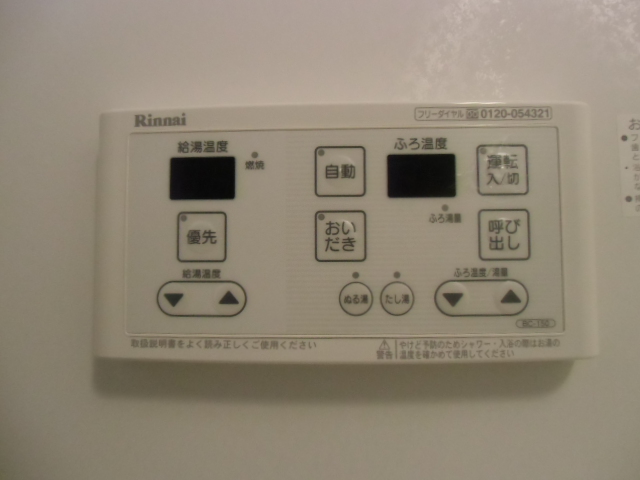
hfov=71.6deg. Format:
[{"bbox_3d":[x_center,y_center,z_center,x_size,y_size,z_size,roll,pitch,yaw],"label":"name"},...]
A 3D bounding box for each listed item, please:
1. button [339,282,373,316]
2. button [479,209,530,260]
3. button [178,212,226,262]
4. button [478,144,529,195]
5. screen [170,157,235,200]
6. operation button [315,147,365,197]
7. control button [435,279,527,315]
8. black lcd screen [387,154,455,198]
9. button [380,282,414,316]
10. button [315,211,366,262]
[{"bbox_3d":[0.014,0.023,0.176,0.013,0.013,0.003,0,-3,2],"label":"button"},{"bbox_3d":[0.073,-0.002,0.176,0.020,0.020,0.003,0,-3,2],"label":"button"},{"bbox_3d":[-0.048,-0.001,0.180,0.020,0.020,0.003,0,-3,2],"label":"button"},{"bbox_3d":[0.073,-0.028,0.177,0.020,0.020,0.003,0,-3,2],"label":"button"},{"bbox_3d":[-0.048,-0.025,0.181,0.027,0.017,0.003,0,-3,2],"label":"screen"},{"bbox_3d":[0.008,-0.028,0.179,0.020,0.020,0.003,0,-3,2],"label":"operation button"},{"bbox_3d":[0.064,0.023,0.174,0.036,0.014,0.003,-1,-3,1],"label":"control button"},{"bbox_3d":[0.041,-0.026,0.178,0.027,0.017,0.003,0,-3,2],"label":"black lcd screen"},{"bbox_3d":[0.031,0.023,0.176,0.013,0.013,0.003,0,-3,2],"label":"button"},{"bbox_3d":[0.008,-0.002,0.178,0.020,0.020,0.003,0,-3,2],"label":"button"}]

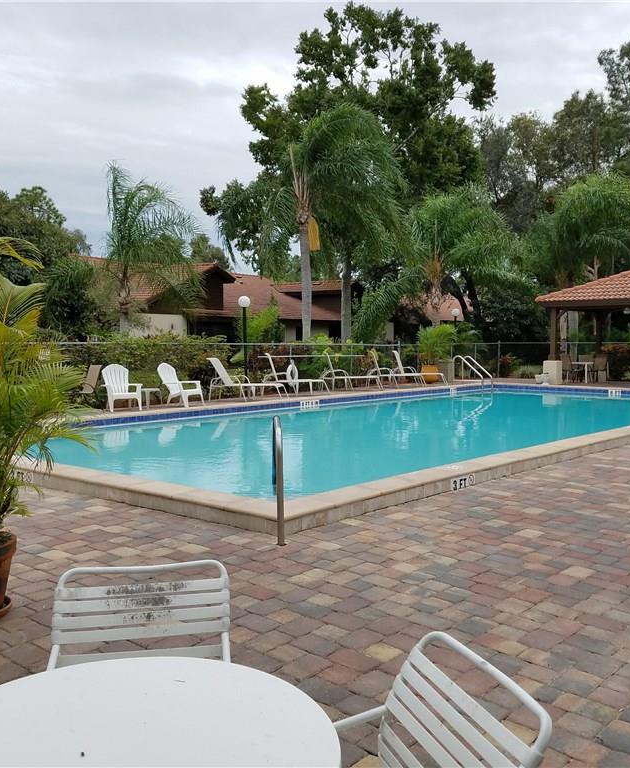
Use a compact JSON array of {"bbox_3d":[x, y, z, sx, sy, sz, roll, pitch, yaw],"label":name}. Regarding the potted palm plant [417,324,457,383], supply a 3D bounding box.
[{"bbox_3d":[4.063,-1.056,25.953,1.300,1.980,1.250,0,3,9],"label":"potted palm plant"}]

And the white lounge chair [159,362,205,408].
[{"bbox_3d":[-2.873,0.021,16.550,0.800,0.930,0.740,3,5,42],"label":"white lounge chair"}]

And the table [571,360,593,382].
[{"bbox_3d":[8.692,-0.413,24.984,0.860,0.690,0.860,0,3,19],"label":"table"}]

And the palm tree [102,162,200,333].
[{"bbox_3d":[-4.677,-3.081,22.000,2.800,6.500,2.800,0,3,0],"label":"palm tree"}]

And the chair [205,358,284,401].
[{"bbox_3d":[-1.533,-0.107,17.787,1.820,0.970,0.670,0,3,16],"label":"chair"}]

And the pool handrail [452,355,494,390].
[{"bbox_3d":[4.935,-0.333,24.100,1.050,1.080,0.560,3,5,42],"label":"pool handrail"}]

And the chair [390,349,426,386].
[{"bbox_3d":[3.177,-0.441,23.511,1.700,1.000,0.660,0,3,16],"label":"chair"}]

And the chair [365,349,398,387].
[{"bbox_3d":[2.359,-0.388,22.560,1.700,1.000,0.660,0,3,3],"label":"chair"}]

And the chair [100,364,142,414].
[{"bbox_3d":[-3.845,0.057,15.363,0.710,0.920,0.760,-2,3,-34],"label":"chair"}]

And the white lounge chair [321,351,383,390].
[{"bbox_3d":[1.048,-0.332,21.500,1.750,1.040,0.660,-1,3,-10],"label":"white lounge chair"}]

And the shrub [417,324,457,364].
[{"bbox_3d":[3.966,-1.269,24.900,1.280,1.350,1.200,0,3,0],"label":"shrub"}]

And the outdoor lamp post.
[{"bbox_3d":[-1.787,-0.960,19.500,0.310,2.540,0.310,0,3,0],"label":"outdoor lamp post"}]

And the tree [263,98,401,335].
[{"bbox_3d":[0.550,-4.690,26.081,4.800,9.300,4.500,-1,3,1],"label":"tree"}]

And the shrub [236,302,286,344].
[{"bbox_3d":[-1.630,-1.194,23.000,1.450,2.550,1.400,0,3,0],"label":"shrub"}]

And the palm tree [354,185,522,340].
[{"bbox_3d":[4.423,-3.662,27.835,5.800,7.000,5.100,0,3,9],"label":"palm tree"}]

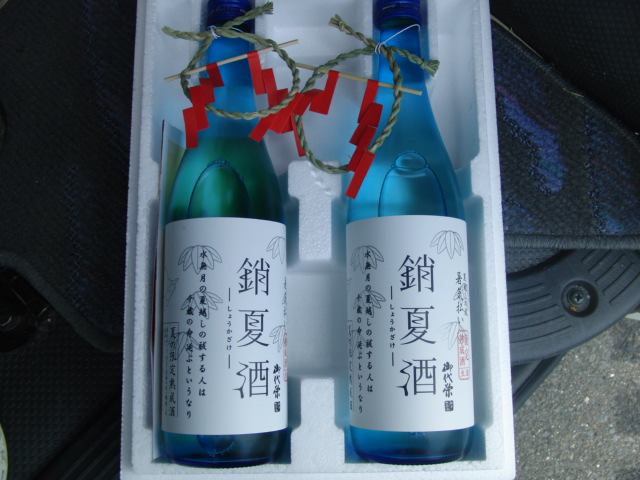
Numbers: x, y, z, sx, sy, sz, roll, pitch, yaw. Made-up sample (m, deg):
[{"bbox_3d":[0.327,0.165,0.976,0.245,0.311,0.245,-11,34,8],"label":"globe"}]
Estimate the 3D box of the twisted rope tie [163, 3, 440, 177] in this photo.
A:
[{"bbox_3d":[-0.011,-0.091,0.417,0.170,0.030,0.115,0,76,0],"label":"twisted rope tie"}]

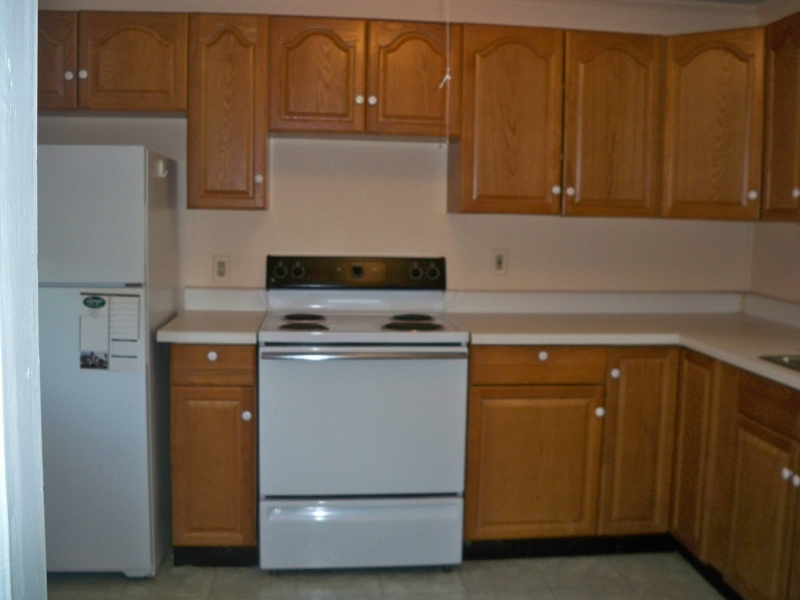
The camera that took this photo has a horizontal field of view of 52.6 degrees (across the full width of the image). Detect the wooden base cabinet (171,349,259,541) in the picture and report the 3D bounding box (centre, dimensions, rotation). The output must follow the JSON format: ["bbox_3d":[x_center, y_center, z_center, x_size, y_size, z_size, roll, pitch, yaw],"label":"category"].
[{"bbox_3d":[-0.712,0.500,3.278,0.309,0.766,0.620,0,7,-6],"label":"wooden base cabinet"}]

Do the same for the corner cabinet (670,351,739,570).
[{"bbox_3d":[1.400,0.575,3.012,0.610,0.766,0.380,0,7,-6],"label":"corner cabinet"}]

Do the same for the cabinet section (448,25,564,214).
[{"bbox_3d":[0.438,-0.729,3.395,0.416,0.737,0.323,0,6,-6],"label":"cabinet section"}]

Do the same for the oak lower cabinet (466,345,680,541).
[{"bbox_3d":[0.634,0.510,3.427,0.821,0.766,0.620,0,7,-6],"label":"oak lower cabinet"}]

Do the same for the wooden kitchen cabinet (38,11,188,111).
[{"bbox_3d":[-1.224,-0.933,3.204,0.790,0.380,0.318,0,7,-6],"label":"wooden kitchen cabinet"}]

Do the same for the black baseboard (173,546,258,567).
[{"bbox_3d":[-0.694,0.961,3.100,0.304,0.110,0.025,0,7,-6],"label":"black baseboard"}]

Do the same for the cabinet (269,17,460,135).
[{"bbox_3d":[-0.146,-0.888,3.328,0.763,0.433,0.318,0,7,-6],"label":"cabinet"}]

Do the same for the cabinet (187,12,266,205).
[{"bbox_3d":[-0.682,-0.740,3.287,0.308,0.740,0.318,0,7,-6],"label":"cabinet"}]

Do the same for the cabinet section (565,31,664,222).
[{"bbox_3d":[0.849,-0.726,3.437,0.410,0.737,0.323,0,6,-6],"label":"cabinet section"}]

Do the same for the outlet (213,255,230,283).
[{"bbox_3d":[-0.771,-0.134,3.505,0.072,0.116,0.010,0,7,-6],"label":"outlet"}]

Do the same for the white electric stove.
[{"bbox_3d":[-0.164,0.422,3.288,0.763,1.160,0.680,0,7,-6],"label":"white electric stove"}]

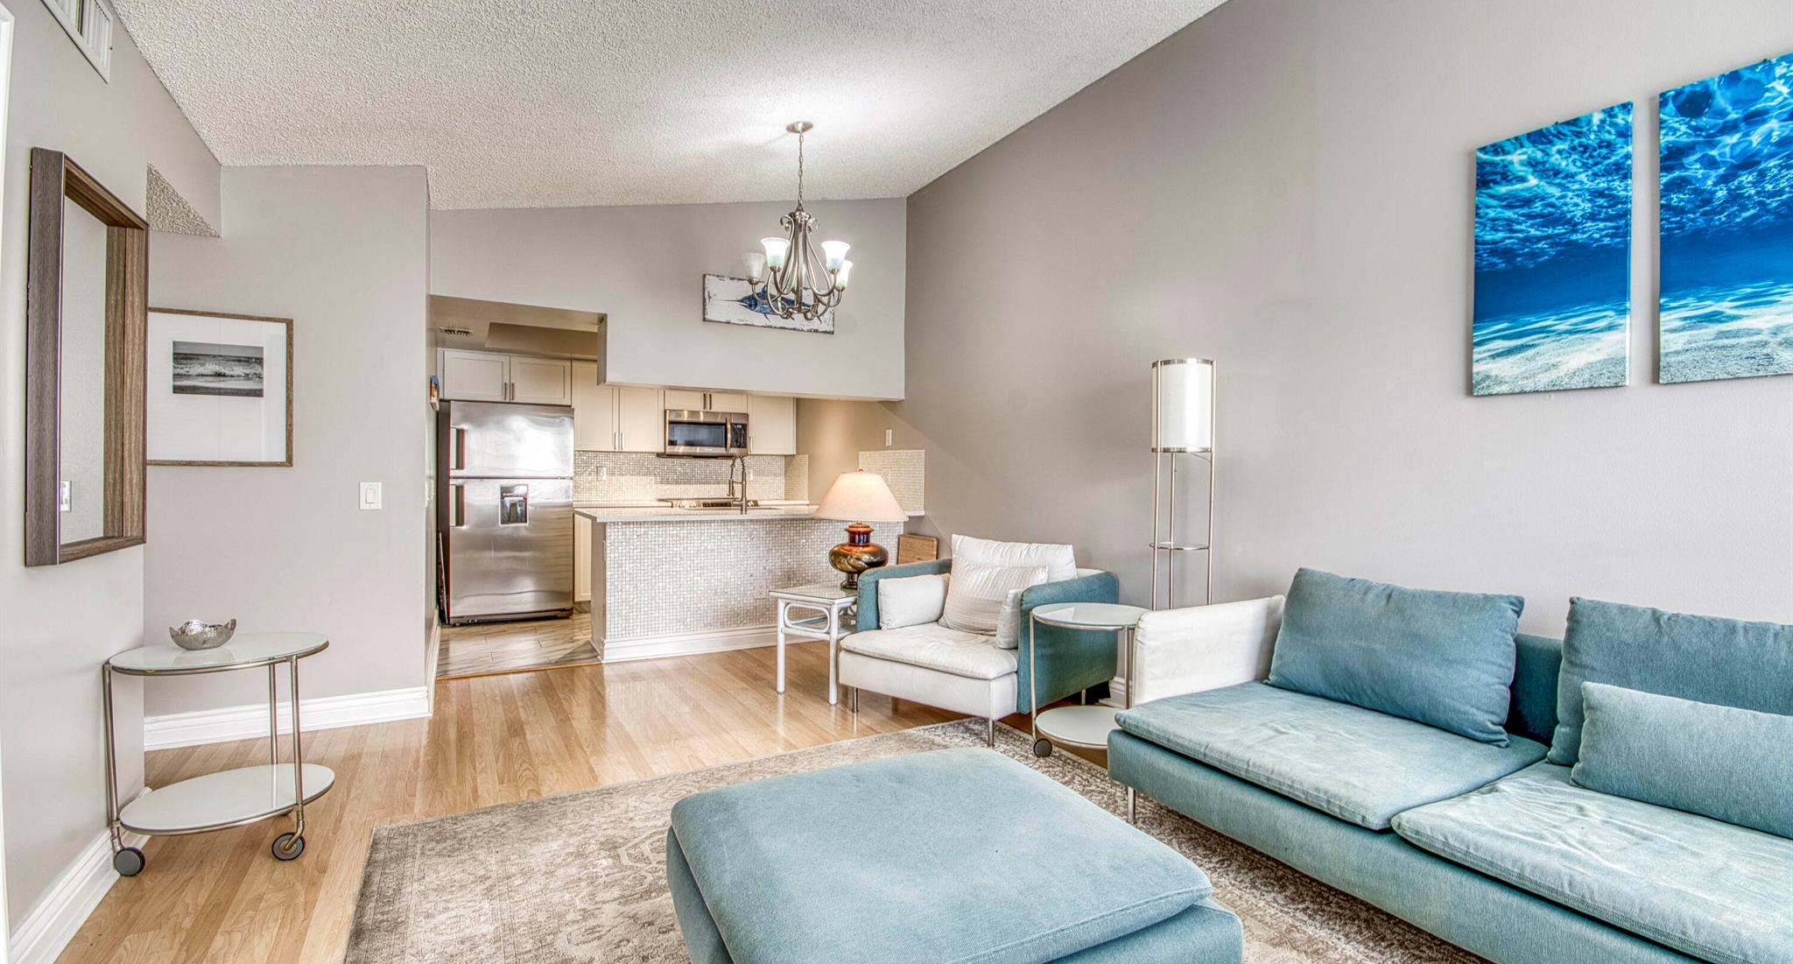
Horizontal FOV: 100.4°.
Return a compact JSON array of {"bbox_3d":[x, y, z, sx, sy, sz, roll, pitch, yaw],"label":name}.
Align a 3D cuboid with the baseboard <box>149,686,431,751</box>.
[{"bbox_3d":[-2.642,1.035,3.310,1.000,0.137,0.020,1,0,-31],"label":"baseboard"}]

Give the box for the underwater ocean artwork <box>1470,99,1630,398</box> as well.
[{"bbox_3d":[2.074,-0.705,2.374,0.034,0.836,0.388,1,0,-31],"label":"underwater ocean artwork"}]

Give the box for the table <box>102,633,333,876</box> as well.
[{"bbox_3d":[-1.994,0.807,2.231,0.510,0.620,0.510,1,0,-31],"label":"table"}]

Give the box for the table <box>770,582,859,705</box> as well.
[{"bbox_3d":[-0.319,0.868,4.190,0.470,0.530,0.600,1,0,37],"label":"table"}]

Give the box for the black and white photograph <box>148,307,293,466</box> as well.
[{"bbox_3d":[-2.908,-0.397,3.211,0.500,0.655,0.030,0,0,-30],"label":"black and white photograph"}]

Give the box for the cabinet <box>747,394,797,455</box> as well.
[{"bbox_3d":[-1.320,-0.646,7.588,0.515,0.760,0.330,0,0,-30],"label":"cabinet"}]

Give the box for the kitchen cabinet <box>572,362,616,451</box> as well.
[{"bbox_3d":[-2.640,-0.637,6.490,0.372,0.743,0.340,1,0,-31],"label":"kitchen cabinet"}]

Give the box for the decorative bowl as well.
[{"bbox_3d":[-2.087,0.454,2.246,0.150,0.085,0.145,1,0,-31],"label":"decorative bowl"}]

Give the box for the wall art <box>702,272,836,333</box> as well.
[{"bbox_3d":[-0.846,-1.219,5.155,0.945,0.310,0.030,0,0,-30],"label":"wall art"}]

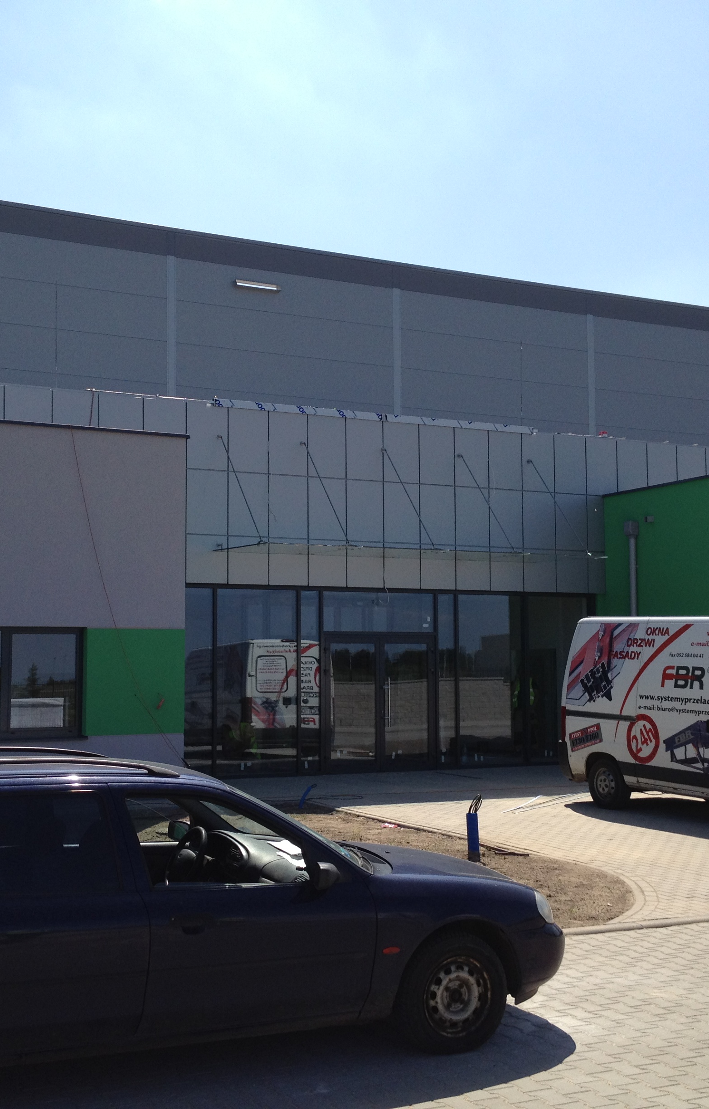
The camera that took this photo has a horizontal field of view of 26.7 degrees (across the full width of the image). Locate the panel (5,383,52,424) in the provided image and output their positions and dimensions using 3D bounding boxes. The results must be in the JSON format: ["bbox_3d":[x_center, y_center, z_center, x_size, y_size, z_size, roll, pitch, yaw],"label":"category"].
[{"bbox_3d":[-4.598,-1.835,21.060,0.675,0.976,0.050,2,-5,-30],"label":"panel"}]

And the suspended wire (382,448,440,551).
[{"bbox_3d":[0.838,-0.872,23.171,0.025,2.200,0.025,2,-45,-30],"label":"suspended wire"}]

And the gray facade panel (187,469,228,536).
[{"bbox_3d":[-2.197,-0.770,22.227,0.673,0.959,0.080,2,-5,-29],"label":"gray facade panel"}]

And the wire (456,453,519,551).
[{"bbox_3d":[2.179,-0.858,24.508,0.030,2.309,0.030,2,-46,-30],"label":"wire"}]

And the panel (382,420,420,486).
[{"bbox_3d":[0.753,-1.635,24.116,0.675,0.976,0.050,2,-5,-30],"label":"panel"}]

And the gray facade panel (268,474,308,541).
[{"bbox_3d":[-1.043,-0.742,23.549,0.690,0.993,0.050,2,-5,-30],"label":"gray facade panel"}]

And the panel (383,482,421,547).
[{"bbox_3d":[0.747,-0.660,23.857,0.673,0.959,0.080,2,-5,-29],"label":"panel"}]

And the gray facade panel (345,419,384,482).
[{"bbox_3d":[0.158,-1.658,23.777,0.675,0.976,0.050,2,-5,-30],"label":"gray facade panel"}]

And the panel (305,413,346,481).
[{"bbox_3d":[-0.436,-1.680,23.437,0.675,0.976,0.050,2,-5,-30],"label":"panel"}]

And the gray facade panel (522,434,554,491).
[{"bbox_3d":[3.097,-1.533,25.233,0.673,0.966,0.080,2,-5,-29],"label":"gray facade panel"}]

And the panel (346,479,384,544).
[{"bbox_3d":[0.170,-0.695,24.237,0.688,0.993,0.050,2,-5,-30],"label":"panel"}]

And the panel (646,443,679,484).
[{"bbox_3d":[5.452,-1.445,26.537,0.673,0.966,0.080,2,-5,-29],"label":"panel"}]

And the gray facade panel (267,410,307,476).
[{"bbox_3d":[-1.046,-1.741,23.628,0.691,0.989,0.050,2,-5,-30],"label":"gray facade panel"}]

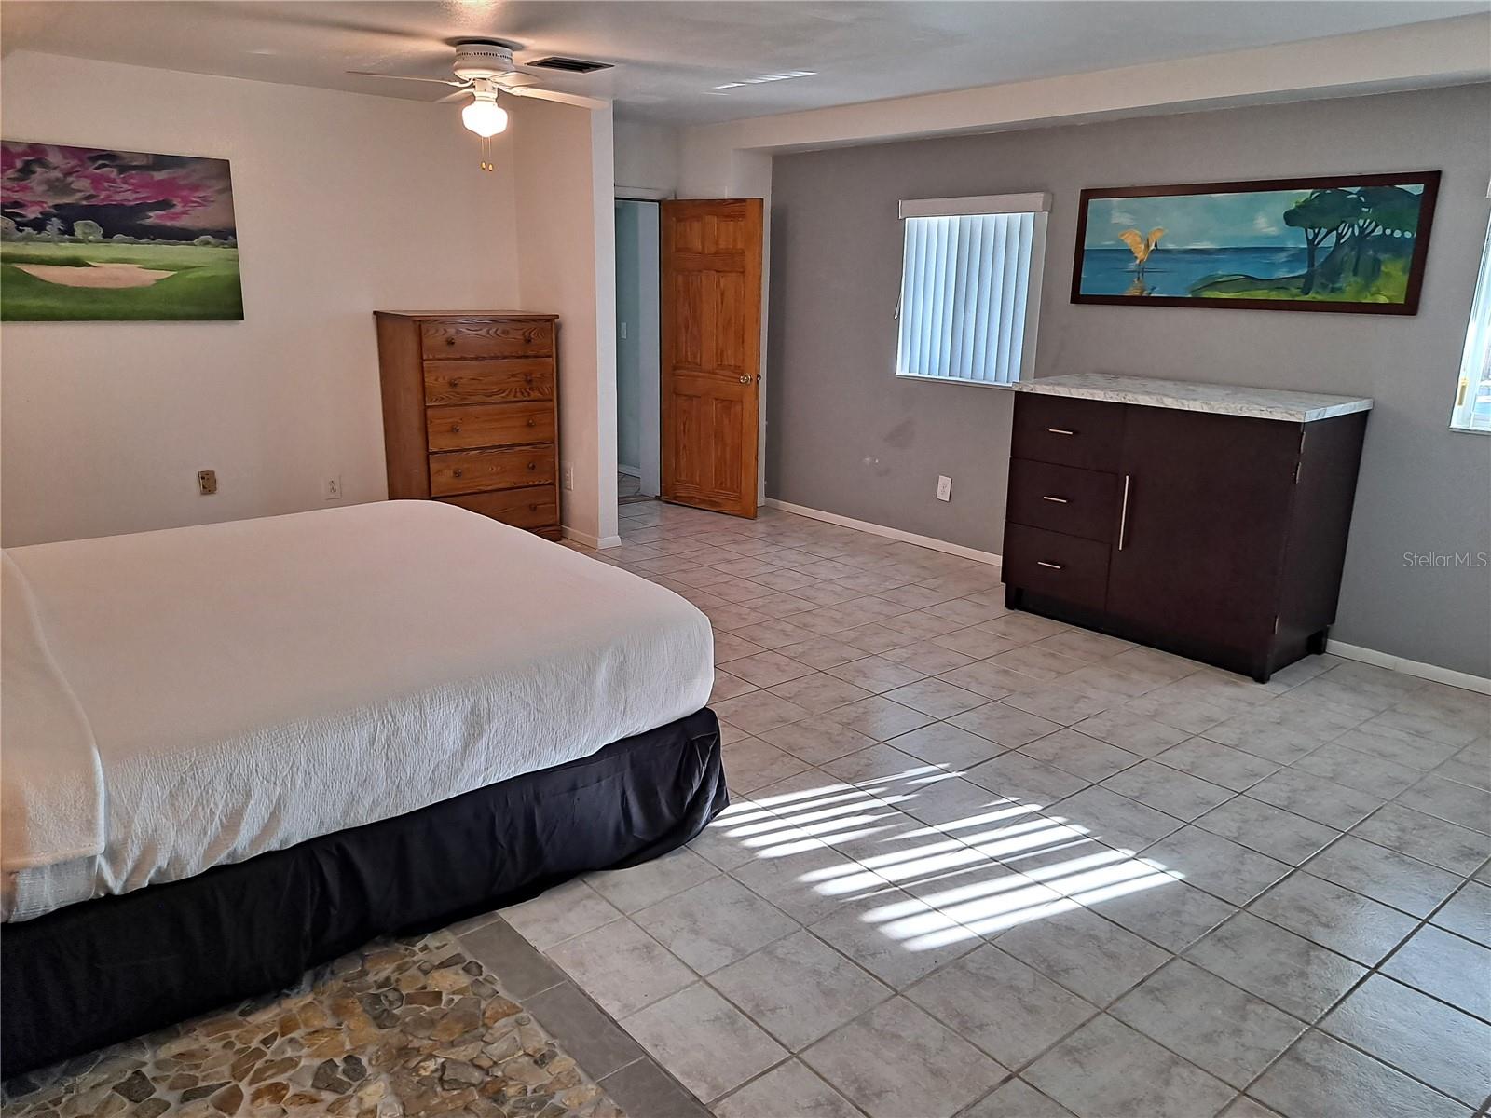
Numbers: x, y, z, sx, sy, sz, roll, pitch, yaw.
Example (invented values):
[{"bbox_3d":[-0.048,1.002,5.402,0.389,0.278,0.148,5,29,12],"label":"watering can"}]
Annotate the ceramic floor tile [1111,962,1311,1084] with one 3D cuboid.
[{"bbox_3d":[0.998,0.994,2.323,0.305,0.010,0.305,-11,19,-38],"label":"ceramic floor tile"}]

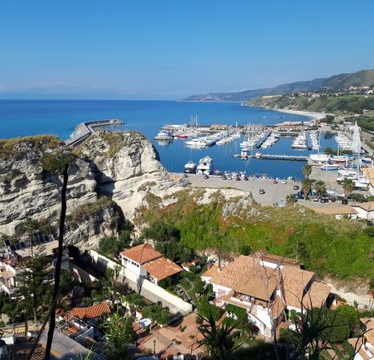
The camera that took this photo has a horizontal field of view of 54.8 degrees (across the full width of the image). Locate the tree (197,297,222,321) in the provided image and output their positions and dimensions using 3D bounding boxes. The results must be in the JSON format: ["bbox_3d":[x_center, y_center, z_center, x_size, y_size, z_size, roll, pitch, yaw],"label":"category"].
[{"bbox_3d":[4.681,26.630,75.000,4.900,4.600,4.900,0,13,0],"label":"tree"}]

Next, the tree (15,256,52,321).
[{"bbox_3d":[-32.765,23.278,76.581,7.300,15.000,7.300,0,13,0],"label":"tree"}]

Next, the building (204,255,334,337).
[{"bbox_3d":[17.509,25.066,81.636,25.000,8.400,16.300,8,15,32],"label":"building"}]

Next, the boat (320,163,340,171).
[{"bbox_3d":[110.413,-10.035,276.831,14.000,4.800,4.200,1,13,5],"label":"boat"}]

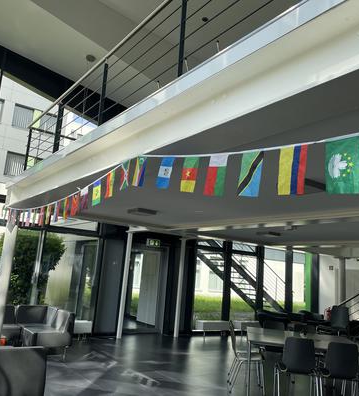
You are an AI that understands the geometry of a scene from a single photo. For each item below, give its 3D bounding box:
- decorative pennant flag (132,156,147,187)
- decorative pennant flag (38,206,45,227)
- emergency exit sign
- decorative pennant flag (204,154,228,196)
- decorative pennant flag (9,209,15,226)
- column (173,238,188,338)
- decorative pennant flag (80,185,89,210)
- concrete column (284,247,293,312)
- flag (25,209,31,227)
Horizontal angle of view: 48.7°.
[{"bbox_3d":[-0.285,-0.191,2.865,0.020,0.217,0.145,12,-5,-34],"label":"decorative pennant flag"},{"bbox_3d":[-1.619,0.217,4.660,0.020,0.215,0.140,12,-13,-34],"label":"decorative pennant flag"},{"bbox_3d":[-0.640,1.141,9.956,0.350,0.190,0.080,12,-13,-34],"label":"emergency exit sign"},{"bbox_3d":[0.198,-0.121,2.136,0.020,0.220,0.150,12,-6,-34],"label":"decorative pennant flag"},{"bbox_3d":[-2.428,0.284,5.780,0.020,0.215,0.140,12,-13,-34],"label":"decorative pennant flag"},{"bbox_3d":[0.016,2.191,9.730,0.105,2.350,0.105,12,-13,-34],"label":"column"},{"bbox_3d":[-0.871,0.005,3.640,0.020,0.215,0.145,12,-15,-34],"label":"decorative pennant flag"},{"bbox_3d":[3.519,2.901,12.728,0.170,2.620,0.170,12,-13,-34],"label":"concrete column"},{"bbox_3d":[-1.947,0.254,5.120,0.020,0.215,0.140,12,-13,-34],"label":"flag"}]

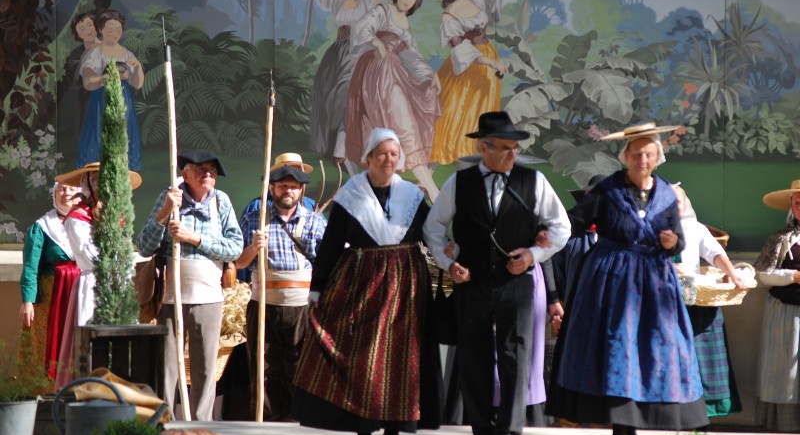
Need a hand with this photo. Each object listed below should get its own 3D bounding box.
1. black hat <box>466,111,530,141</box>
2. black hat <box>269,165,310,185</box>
[{"bbox_3d":[0.499,-0.461,18.600,0.310,0.145,0.340,2,5,0],"label":"black hat"},{"bbox_3d":[-0.640,-0.242,20.900,0.280,0.120,0.280,0,0,-7],"label":"black hat"}]

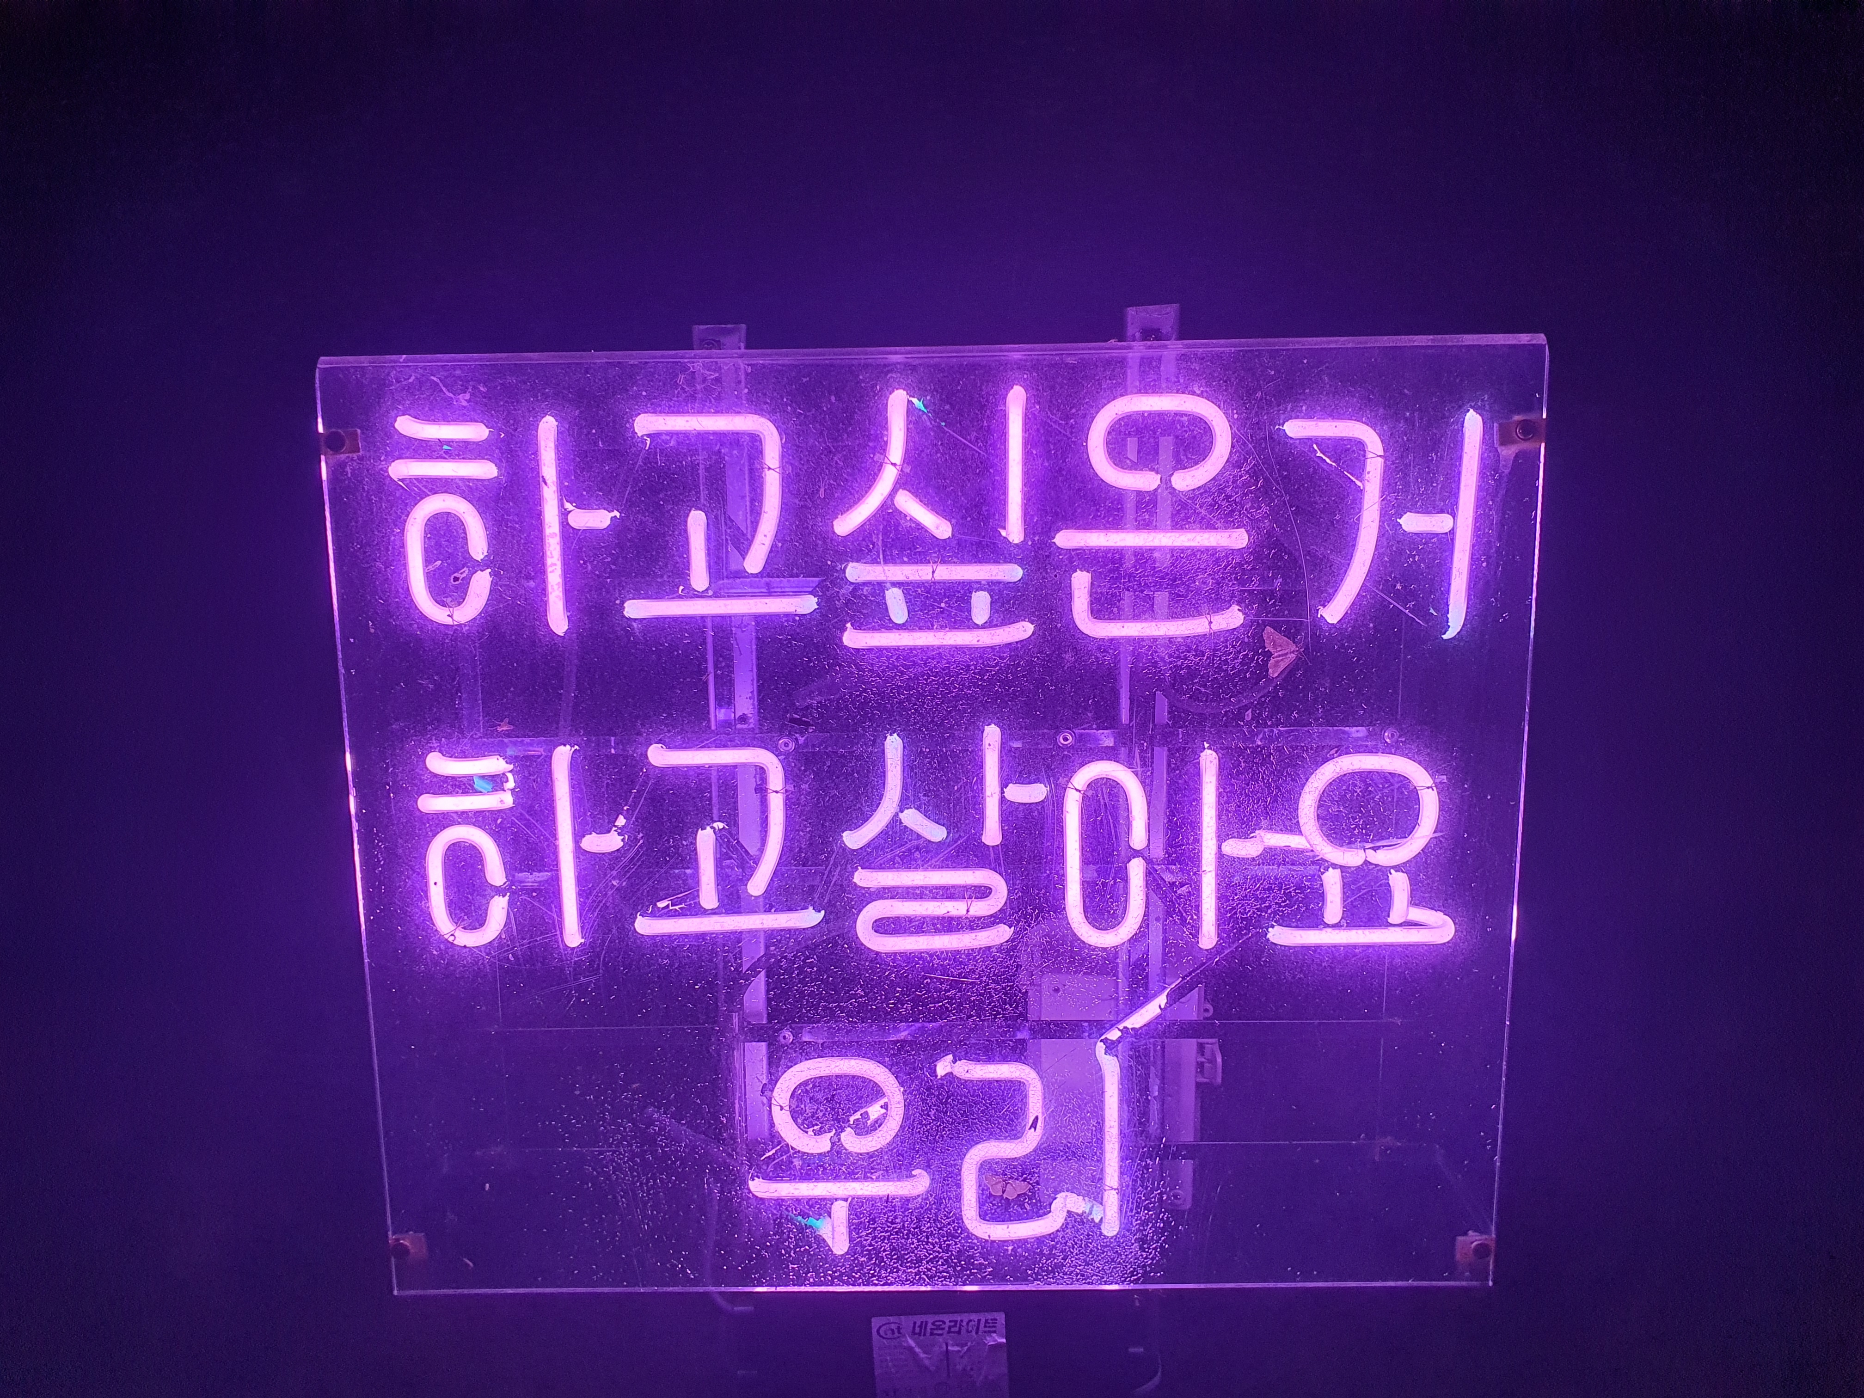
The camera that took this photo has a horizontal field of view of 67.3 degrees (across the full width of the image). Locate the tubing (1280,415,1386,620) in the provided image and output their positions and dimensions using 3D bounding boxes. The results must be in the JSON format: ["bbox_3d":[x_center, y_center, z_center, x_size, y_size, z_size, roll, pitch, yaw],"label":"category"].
[{"bbox_3d":[0.259,-0.113,0.903,0.065,0.131,0.015,-1,10,1],"label":"tubing"}]

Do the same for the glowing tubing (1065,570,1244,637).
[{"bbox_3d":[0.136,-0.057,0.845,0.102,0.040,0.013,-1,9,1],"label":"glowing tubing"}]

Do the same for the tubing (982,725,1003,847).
[{"bbox_3d":[0.040,0.059,0.935,0.012,0.083,0.014,0,10,1],"label":"tubing"}]

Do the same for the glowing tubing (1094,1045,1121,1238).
[{"bbox_3d":[0.113,0.284,0.901,0.016,0.131,0.015,-1,9,1],"label":"glowing tubing"}]

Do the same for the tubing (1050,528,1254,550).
[{"bbox_3d":[0.132,-0.096,0.838,0.116,0.011,0.011,0,10,1],"label":"tubing"}]

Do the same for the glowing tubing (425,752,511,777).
[{"bbox_3d":[-0.310,0.044,0.938,0.058,0.014,0.015,2,10,1],"label":"glowing tubing"}]

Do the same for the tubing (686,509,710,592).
[{"bbox_3d":[-0.141,-0.089,0.844,0.011,0.050,0.011,-1,10,1],"label":"tubing"}]

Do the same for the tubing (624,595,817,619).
[{"bbox_3d":[-0.139,-0.061,0.917,0.127,0.013,0.014,-1,10,1],"label":"tubing"}]

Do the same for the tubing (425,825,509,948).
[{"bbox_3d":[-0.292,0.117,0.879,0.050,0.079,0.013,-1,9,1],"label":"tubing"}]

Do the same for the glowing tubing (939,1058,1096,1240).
[{"bbox_3d":[0.056,0.292,0.907,0.100,0.124,0.016,-1,10,1],"label":"glowing tubing"}]

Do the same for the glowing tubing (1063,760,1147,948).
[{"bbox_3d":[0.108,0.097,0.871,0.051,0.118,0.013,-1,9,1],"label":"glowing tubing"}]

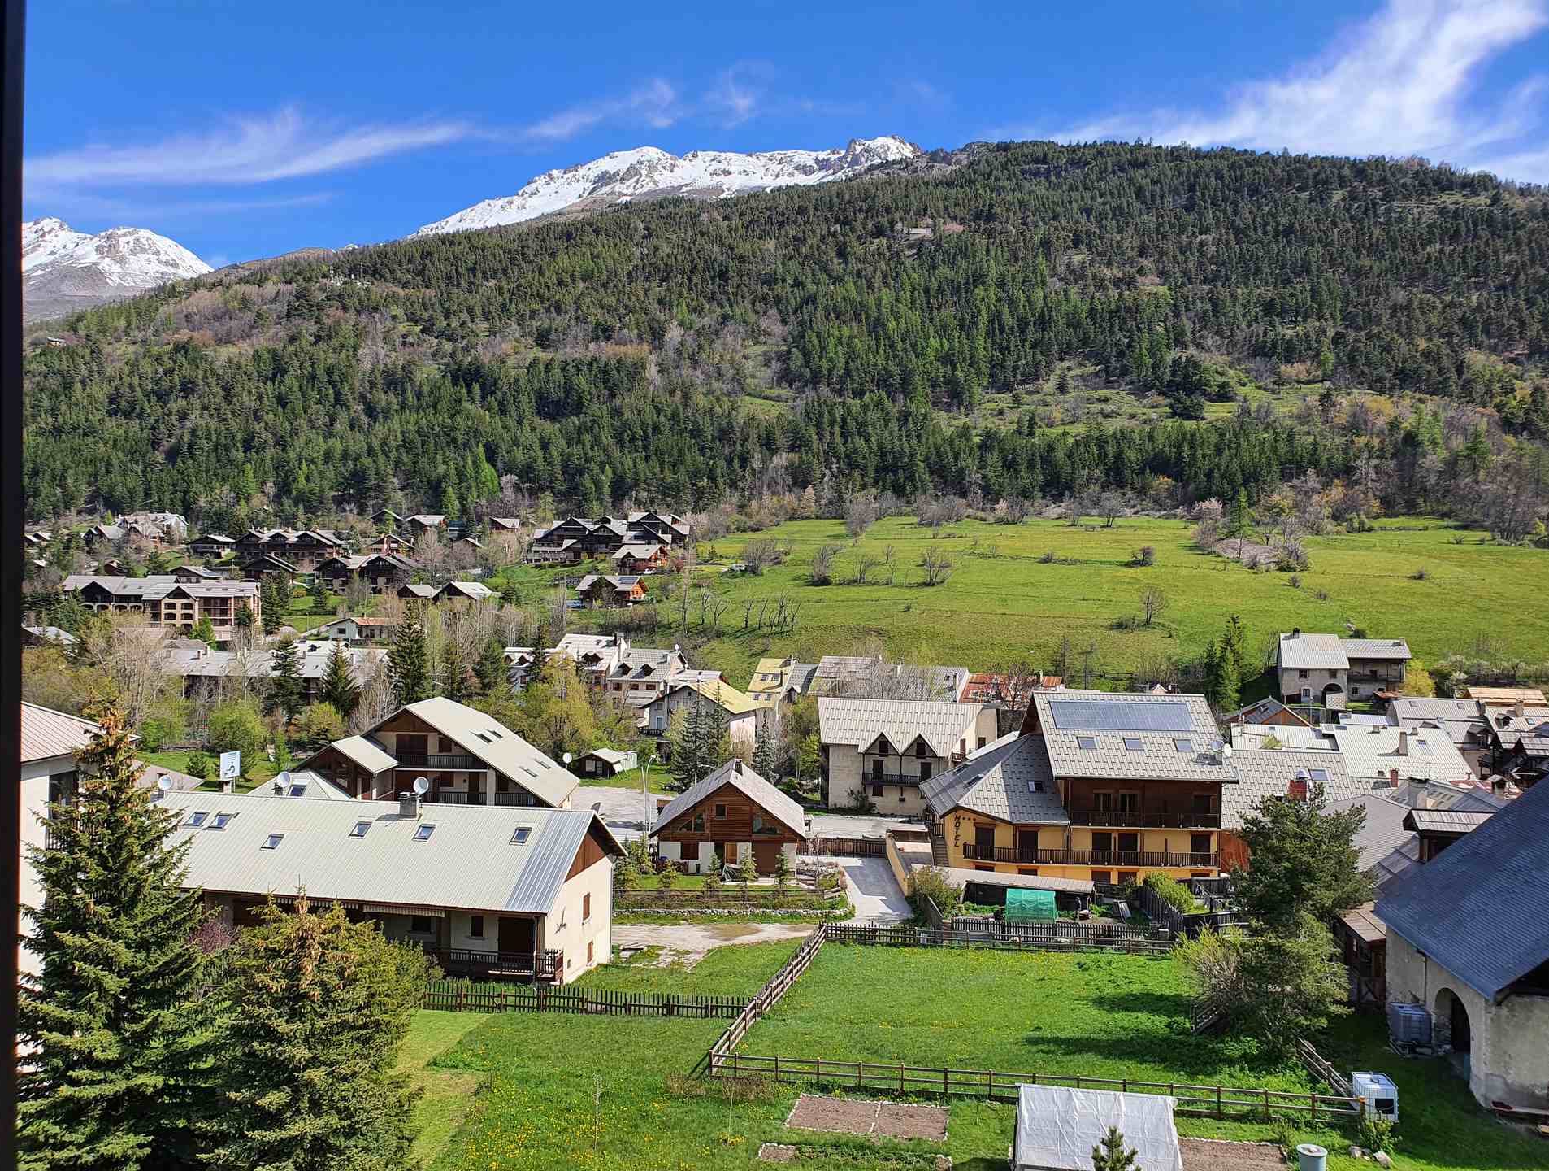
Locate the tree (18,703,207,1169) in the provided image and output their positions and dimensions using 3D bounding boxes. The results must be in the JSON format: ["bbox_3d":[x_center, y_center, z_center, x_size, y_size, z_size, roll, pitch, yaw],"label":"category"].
[{"bbox_3d":[-15.609,8.600,27.535,5.100,11.795,5.100,1,0,-29],"label":"tree"}]

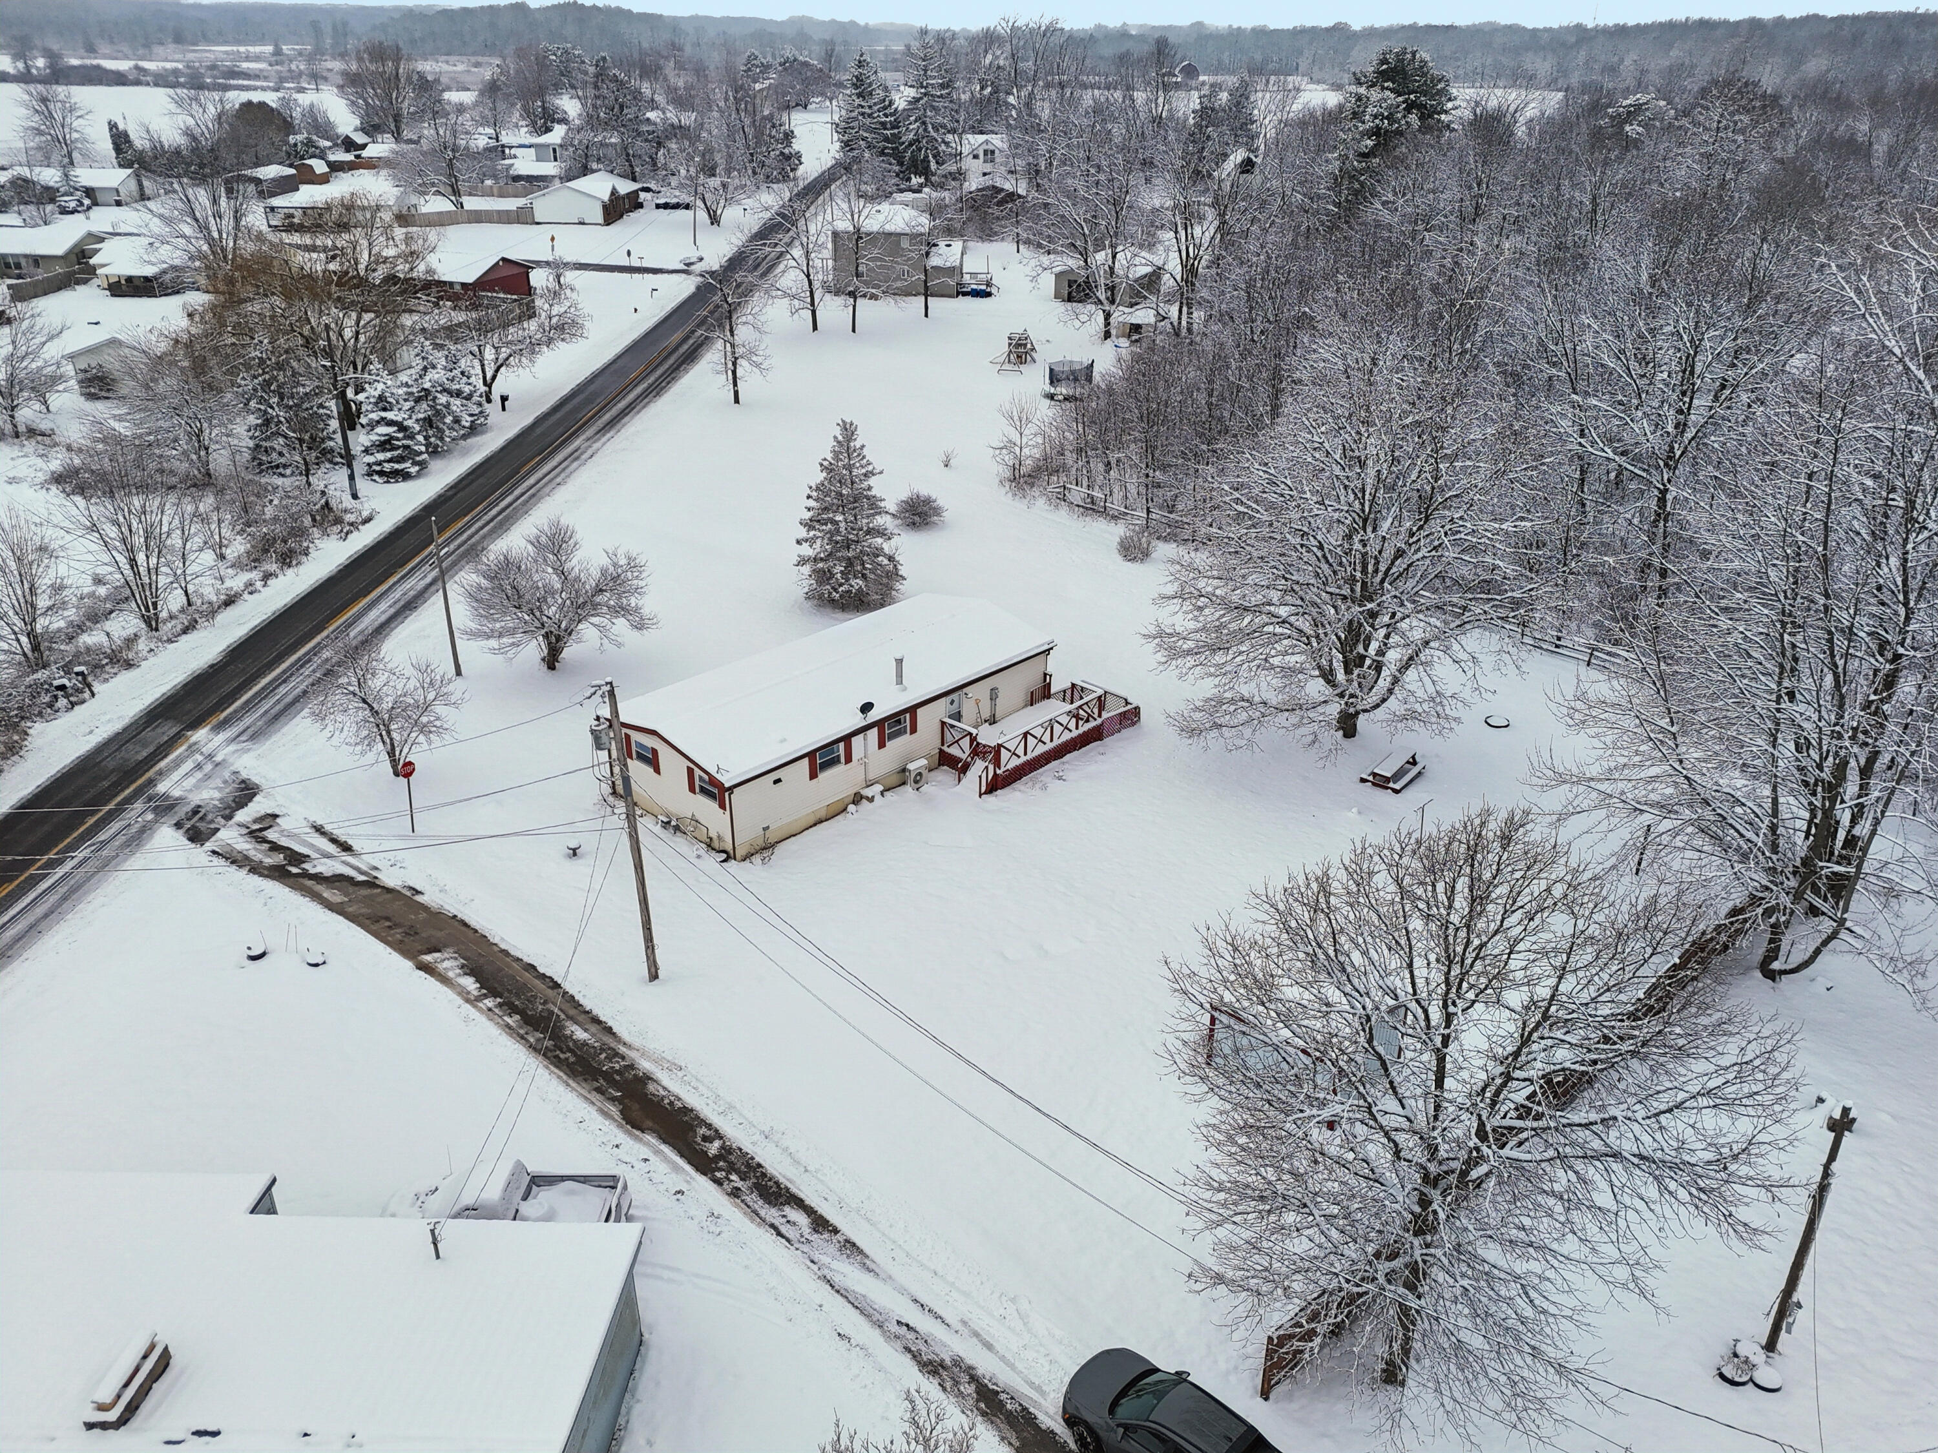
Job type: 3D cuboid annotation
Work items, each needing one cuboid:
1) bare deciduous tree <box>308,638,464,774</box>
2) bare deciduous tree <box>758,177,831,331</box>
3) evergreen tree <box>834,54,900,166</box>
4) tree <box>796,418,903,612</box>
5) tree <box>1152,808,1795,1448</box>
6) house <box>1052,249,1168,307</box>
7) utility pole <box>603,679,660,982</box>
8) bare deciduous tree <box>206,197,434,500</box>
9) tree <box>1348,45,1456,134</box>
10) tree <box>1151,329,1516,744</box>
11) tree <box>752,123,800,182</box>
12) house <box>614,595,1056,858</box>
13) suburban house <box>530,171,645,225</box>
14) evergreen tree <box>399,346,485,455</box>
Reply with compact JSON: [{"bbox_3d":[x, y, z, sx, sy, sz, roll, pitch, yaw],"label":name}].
[{"bbox_3d":[-21.501,-0.613,49.750,5.300,5.500,5.200,0,28,0],"label":"bare deciduous tree"},{"bbox_3d":[-15.546,-42.304,120.628,7.090,13.200,7.090,0,27,0],"label":"bare deciduous tree"},{"bbox_3d":[-19.056,-114.496,250.950,11.830,21.340,11.830,0,27,0],"label":"evergreen tree"},{"bbox_3d":[-5.605,-10.435,64.499,4.900,8.800,4.900,0,27,0],"label":"tree"},{"bbox_3d":[8.944,7.974,25.137,10.400,13.200,10.400,0,28,0],"label":"tree"},{"bbox_3d":[14.025,-44.171,131.536,8.200,4.500,8.400,16,31,27],"label":"house"},{"bbox_3d":[-9.436,3.130,37.800,0.400,10.000,0.400,0,28,0],"label":"utility pole"},{"bbox_3d":[-42.447,-26.617,88.585,13.300,15.300,13.000,0,28,0],"label":"bare deciduous tree"},{"bbox_3d":[45.430,-60.058,143.609,11.600,22.800,11.500,0,28,0],"label":"tree"},{"bbox_3d":[13.851,-6.039,49.324,14.000,14.600,14.000,0,27,0],"label":"tree"},{"bbox_3d":[-34.177,-101.188,236.032,8.600,9.500,8.600,0,28,0],"label":"tree"},{"bbox_3d":[-4.829,-0.848,50.916,7.316,3.720,16.142,24,36,38],"label":"house"},{"bbox_3d":[-53.259,-73.590,186.861,10.500,4.800,20.000,1,27,1],"label":"suburban house"},{"bbox_3d":[-35.074,-22.093,89.157,5.500,6.700,5.500,0,27,0],"label":"evergreen tree"}]

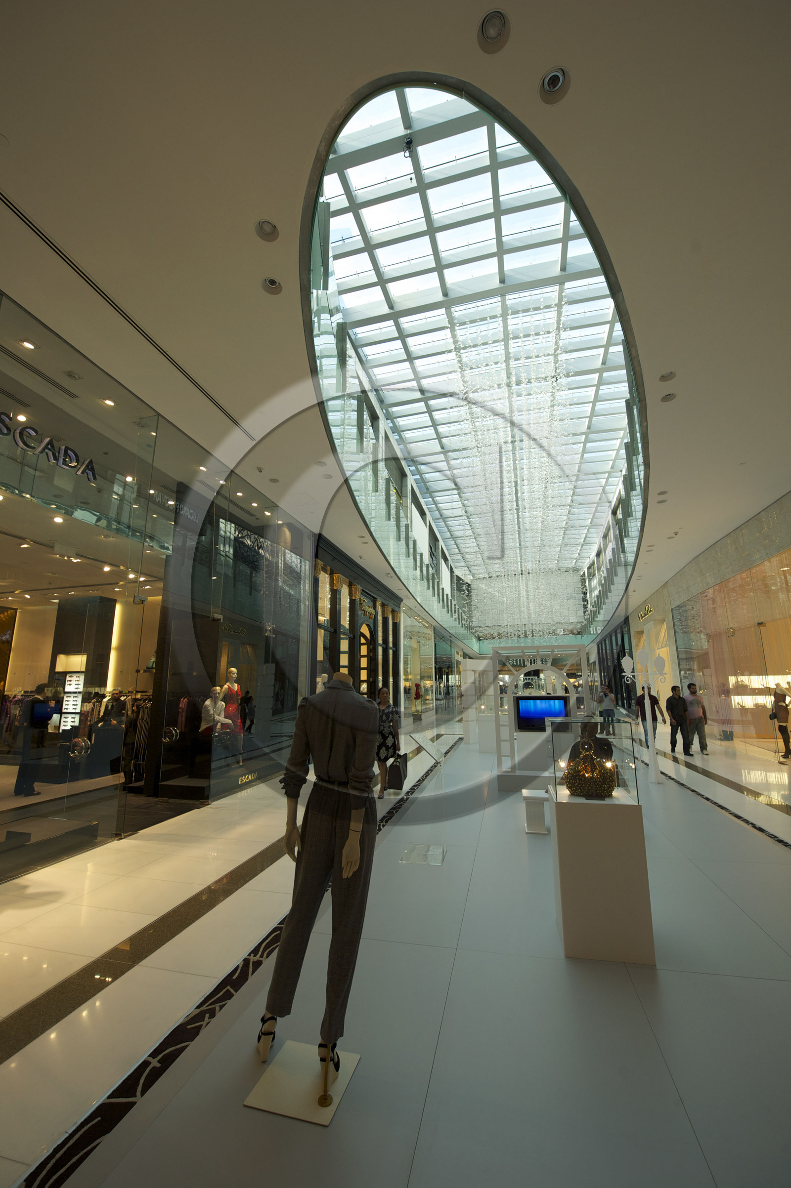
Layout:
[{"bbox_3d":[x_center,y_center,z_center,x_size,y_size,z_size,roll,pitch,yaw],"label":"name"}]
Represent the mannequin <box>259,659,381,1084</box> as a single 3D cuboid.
[{"bbox_3d":[-0.340,1.217,2.201,0.520,1.678,0.363,-6,-13,24],"label":"mannequin"}]

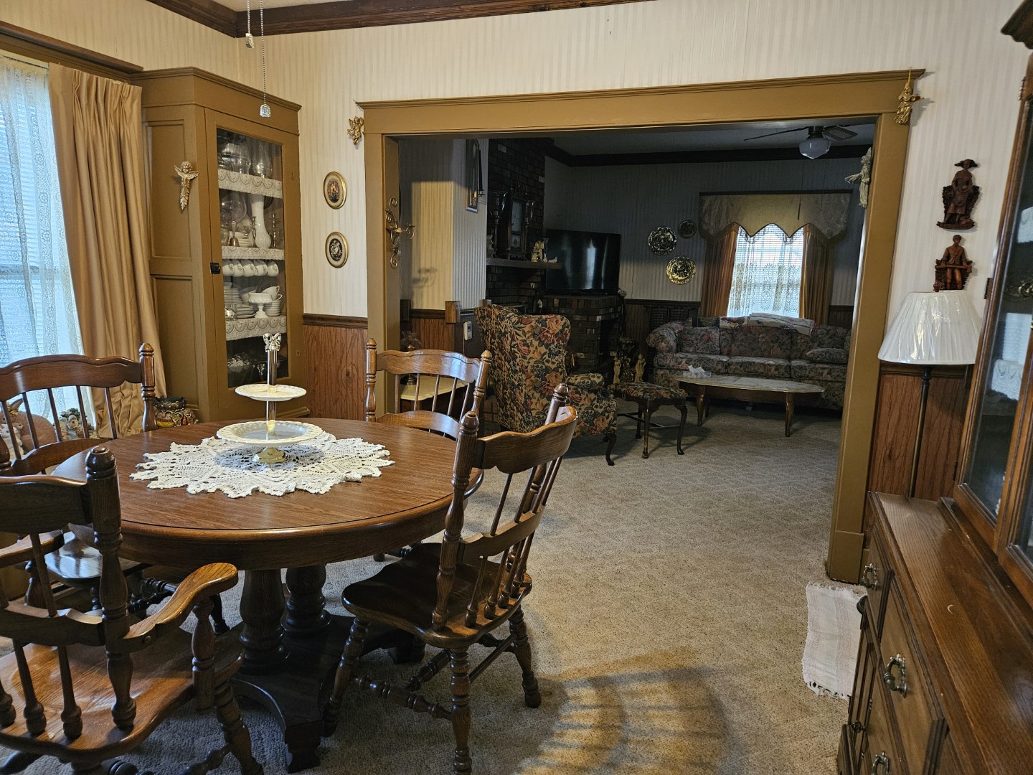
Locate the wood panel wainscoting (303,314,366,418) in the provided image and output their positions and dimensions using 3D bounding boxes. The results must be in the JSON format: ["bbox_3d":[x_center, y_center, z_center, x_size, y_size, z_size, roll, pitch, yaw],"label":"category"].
[{"bbox_3d":[-0.990,0.109,3.766,0.388,1.008,0.030,4,11,17],"label":"wood panel wainscoting"}]

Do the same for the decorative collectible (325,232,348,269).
[{"bbox_3d":[-0.985,-0.757,3.790,0.138,0.197,0.022,6,12,20],"label":"decorative collectible"}]

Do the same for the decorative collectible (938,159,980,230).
[{"bbox_3d":[1.750,-0.763,2.715,0.135,0.268,0.070,4,11,17],"label":"decorative collectible"}]

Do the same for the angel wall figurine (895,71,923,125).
[{"bbox_3d":[1.544,-1.136,2.698,0.093,0.195,0.050,4,11,17],"label":"angel wall figurine"}]

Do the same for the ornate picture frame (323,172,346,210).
[{"bbox_3d":[-1.005,-1.091,3.803,0.146,0.200,0.022,6,11,20],"label":"ornate picture frame"}]

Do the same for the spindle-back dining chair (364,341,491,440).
[{"bbox_3d":[-0.523,0.369,2.846,0.637,1.043,0.580,7,12,28],"label":"spindle-back dining chair"}]

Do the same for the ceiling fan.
[{"bbox_3d":[2.159,-1.899,4.953,1.300,0.460,1.280,6,12,20],"label":"ceiling fan"}]

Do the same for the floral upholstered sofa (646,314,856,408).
[{"bbox_3d":[2.607,-0.329,7.304,2.300,0.870,0.930,6,12,20],"label":"floral upholstered sofa"}]

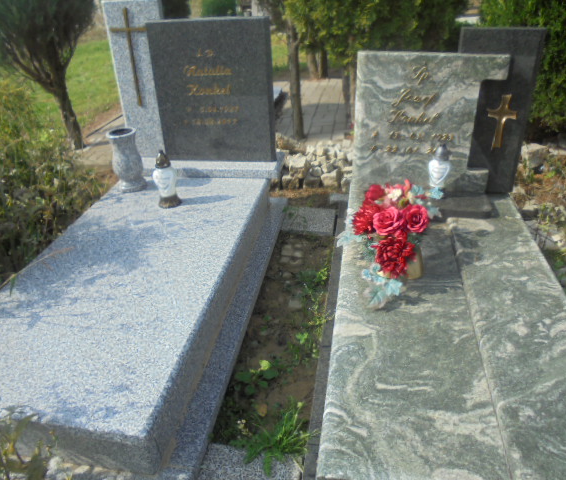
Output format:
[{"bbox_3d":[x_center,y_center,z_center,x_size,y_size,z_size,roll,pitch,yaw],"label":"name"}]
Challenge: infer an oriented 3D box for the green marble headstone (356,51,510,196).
[{"bbox_3d":[0.689,-0.558,2.379,0.681,0.698,0.093,3,30,10],"label":"green marble headstone"}]

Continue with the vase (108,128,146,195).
[{"bbox_3d":[-0.813,-0.422,2.513,0.157,0.314,0.157,3,30,9],"label":"vase"}]

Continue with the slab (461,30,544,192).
[{"bbox_3d":[1.015,-0.630,2.391,0.363,0.790,0.109,3,30,10],"label":"slab"}]

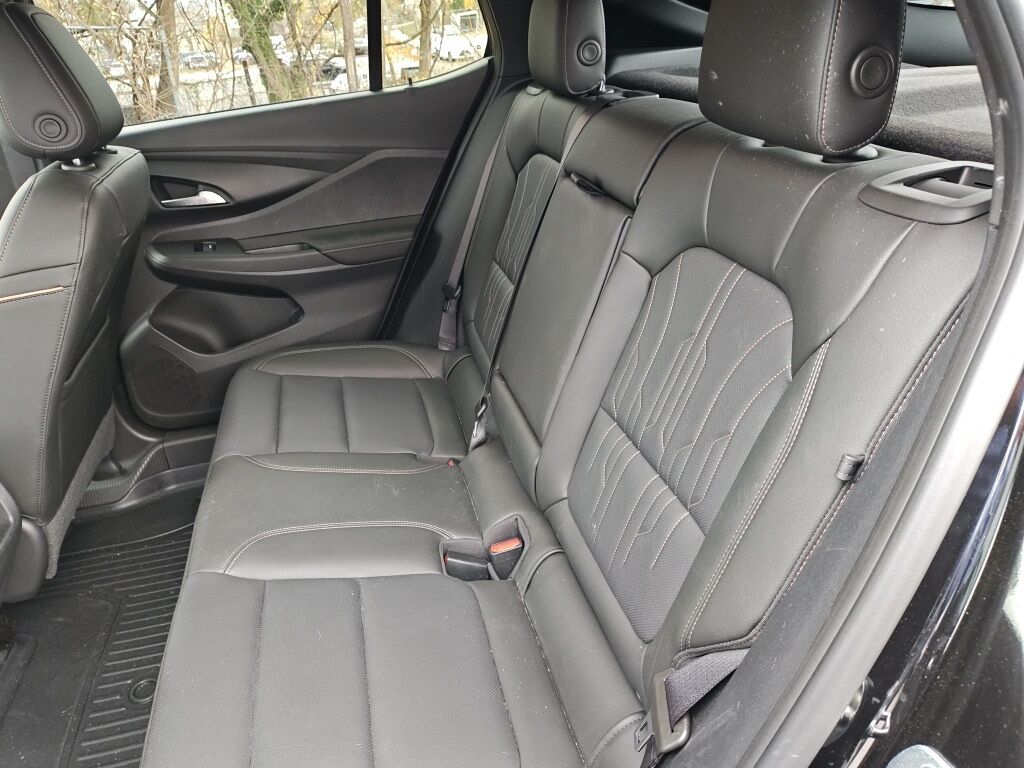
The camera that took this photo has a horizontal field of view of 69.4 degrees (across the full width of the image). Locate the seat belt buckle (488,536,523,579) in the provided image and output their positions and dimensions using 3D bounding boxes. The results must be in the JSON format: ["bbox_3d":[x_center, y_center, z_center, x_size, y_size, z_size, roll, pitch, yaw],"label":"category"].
[{"bbox_3d":[-0.003,0.266,1.083,0.046,0.070,0.025,-13,28,-8],"label":"seat belt buckle"}]

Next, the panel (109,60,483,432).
[{"bbox_3d":[-0.472,-0.278,1.584,0.891,0.743,0.150,-6,26,-12],"label":"panel"}]

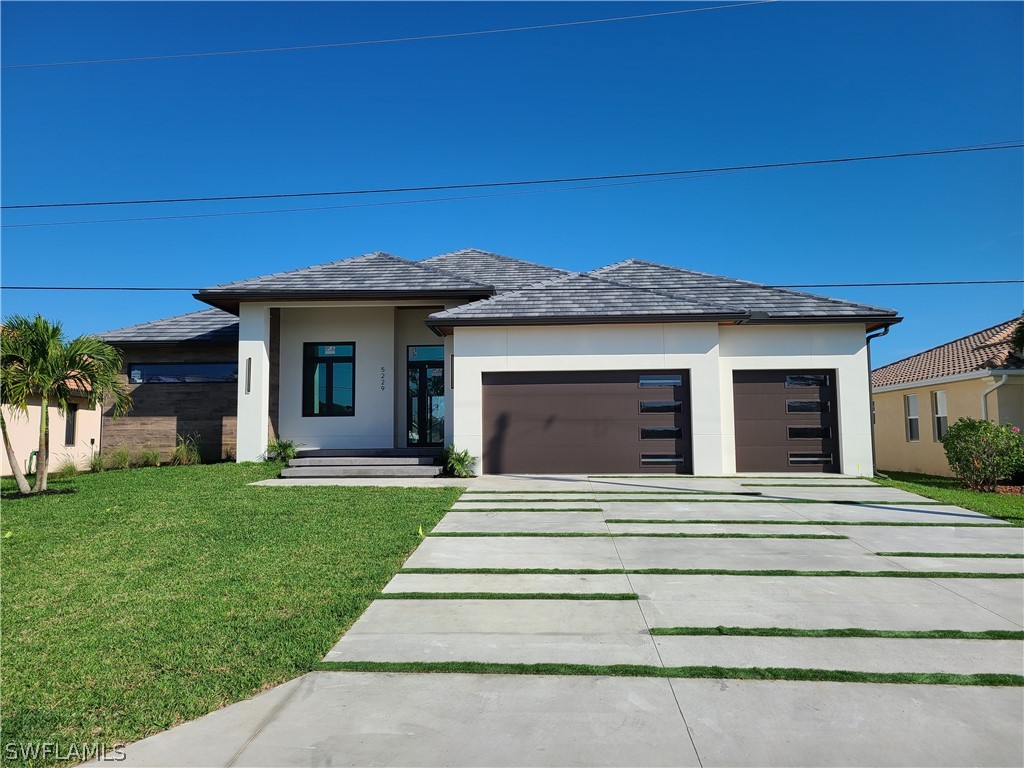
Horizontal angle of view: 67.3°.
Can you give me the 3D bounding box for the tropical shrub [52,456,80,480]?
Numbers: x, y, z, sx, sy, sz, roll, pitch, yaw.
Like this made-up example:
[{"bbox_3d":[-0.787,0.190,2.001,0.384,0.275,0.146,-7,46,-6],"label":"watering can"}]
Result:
[{"bbox_3d":[-11.160,2.100,19.200,0.680,0.580,0.650,-1,-4,3],"label":"tropical shrub"}]

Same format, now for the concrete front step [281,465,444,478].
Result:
[{"bbox_3d":[-3.370,2.040,17.650,3.460,0.195,1.100,-1,-4,3],"label":"concrete front step"}]

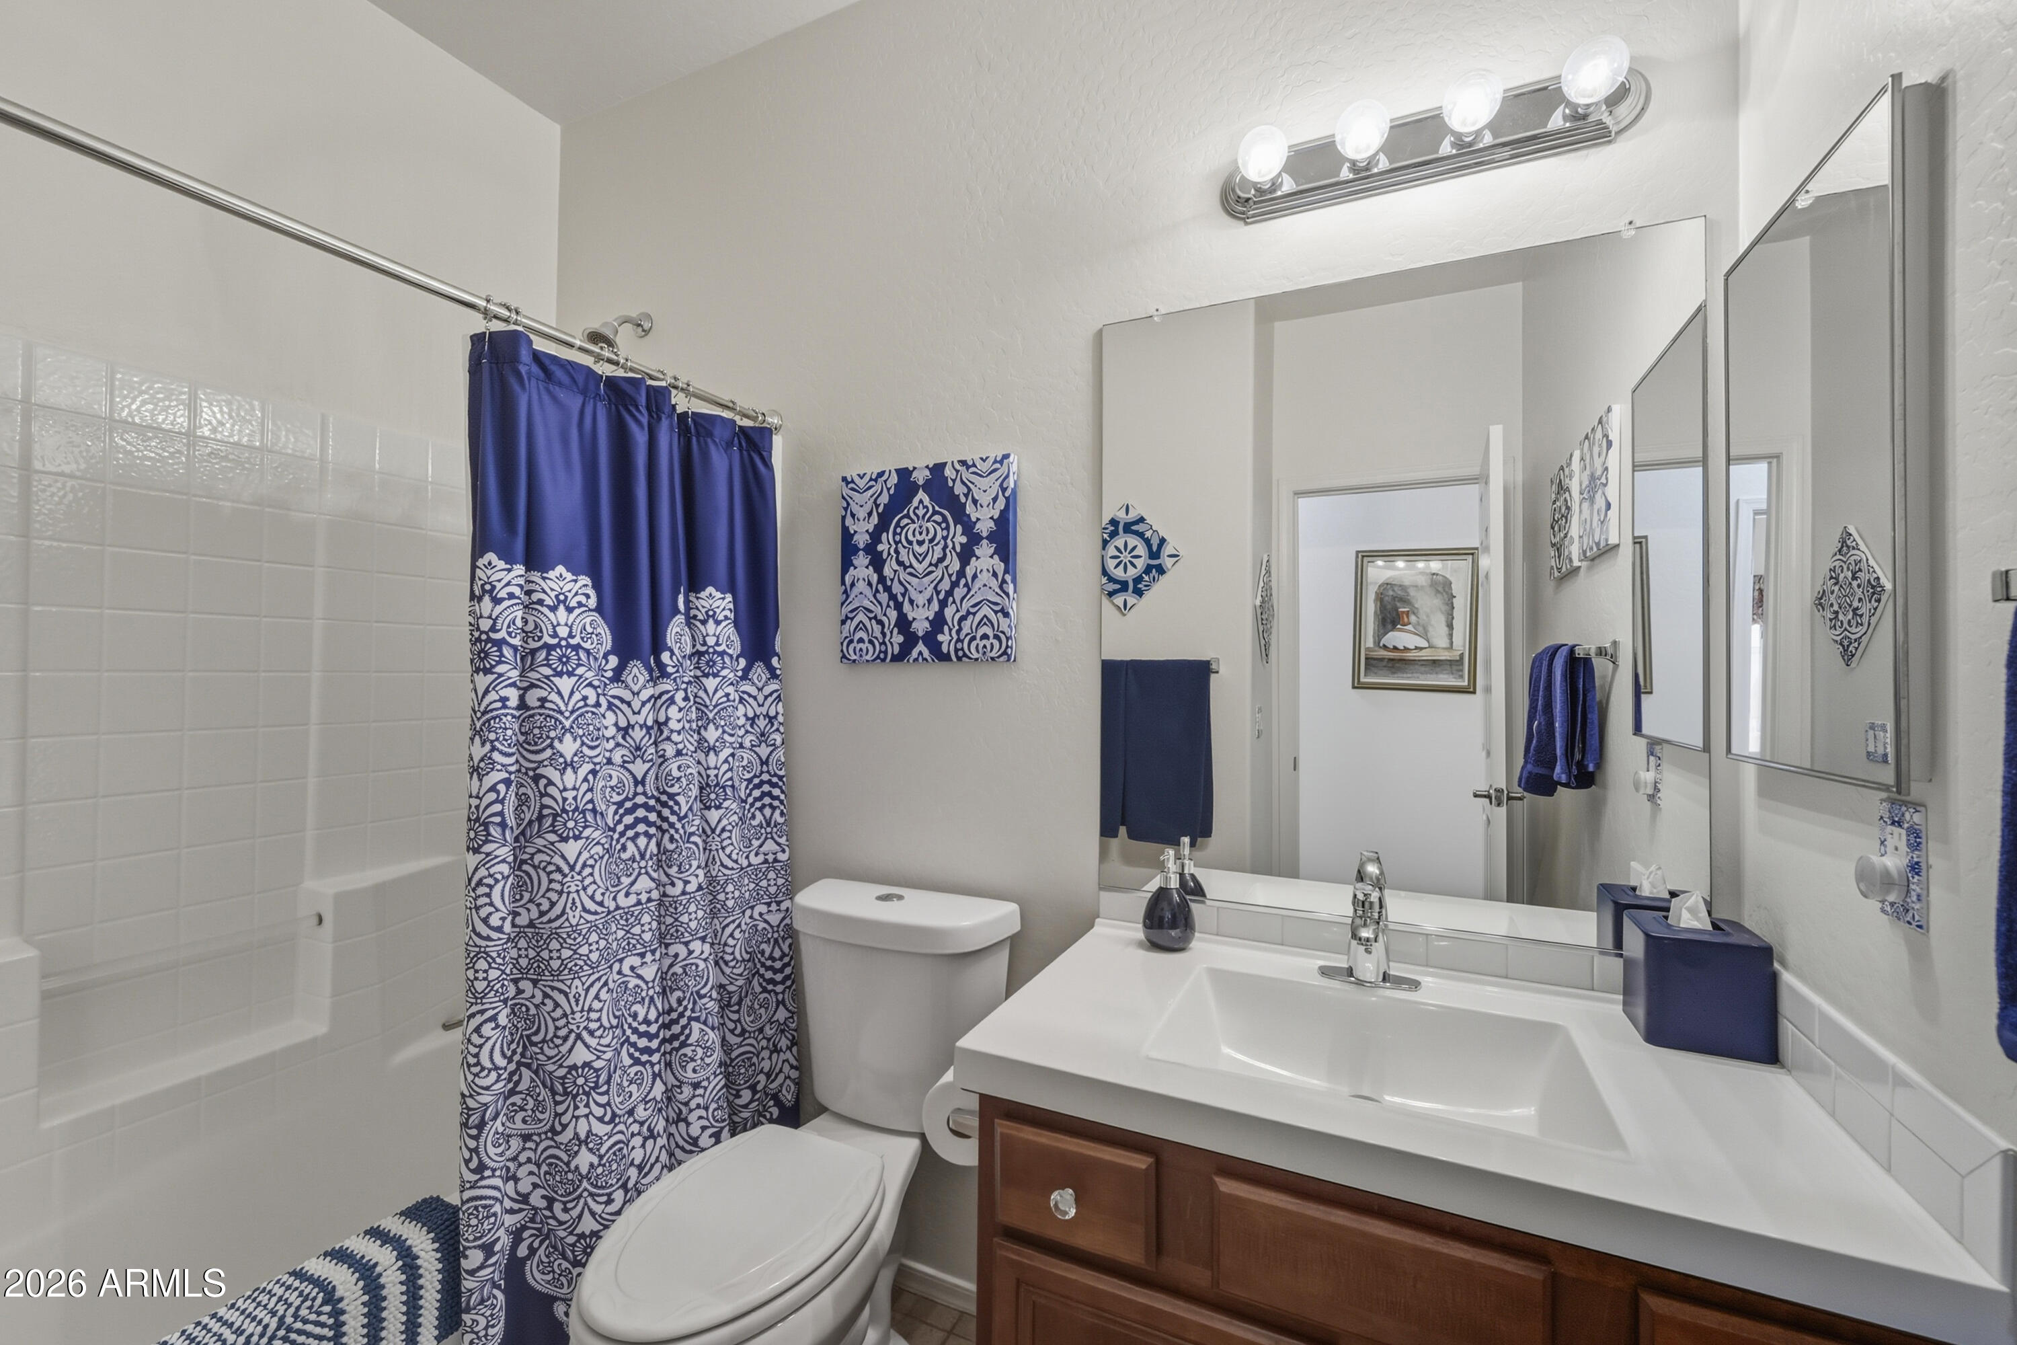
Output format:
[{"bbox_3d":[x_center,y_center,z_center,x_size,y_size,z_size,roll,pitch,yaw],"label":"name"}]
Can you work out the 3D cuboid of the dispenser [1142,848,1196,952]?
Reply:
[{"bbox_3d":[0.286,0.397,1.389,0.092,0.173,0.092,0,0,0],"label":"dispenser"}]

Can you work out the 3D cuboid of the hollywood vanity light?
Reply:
[{"bbox_3d":[0.642,-0.860,1.232,0.617,0.122,0.125,0,0,25],"label":"hollywood vanity light"}]

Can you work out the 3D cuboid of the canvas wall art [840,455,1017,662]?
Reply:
[{"bbox_3d":[-0.176,-0.227,1.666,0.412,0.414,0.033,0,0,25],"label":"canvas wall art"}]

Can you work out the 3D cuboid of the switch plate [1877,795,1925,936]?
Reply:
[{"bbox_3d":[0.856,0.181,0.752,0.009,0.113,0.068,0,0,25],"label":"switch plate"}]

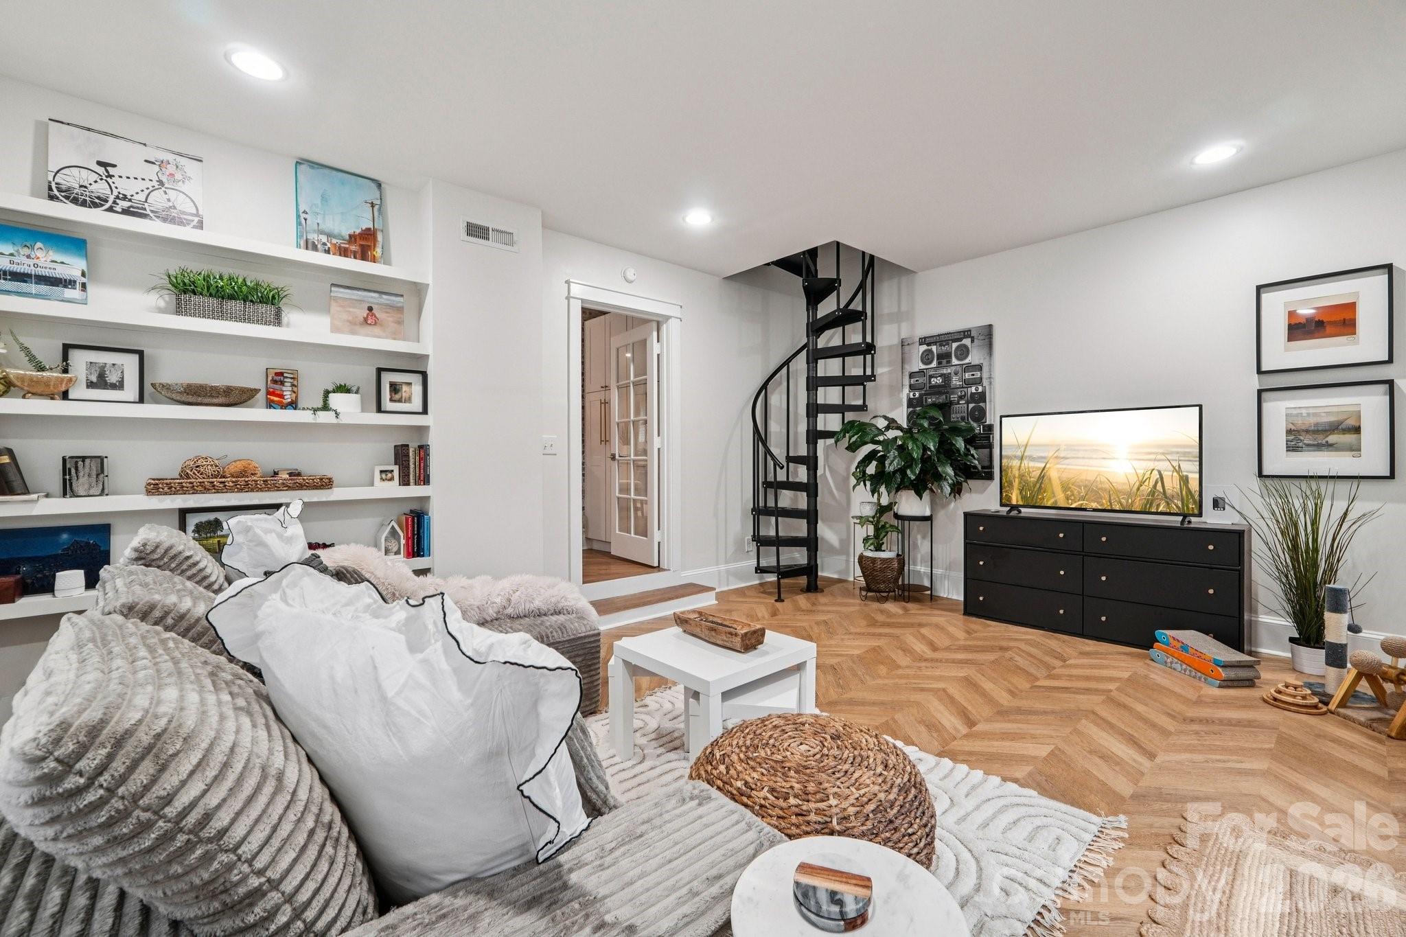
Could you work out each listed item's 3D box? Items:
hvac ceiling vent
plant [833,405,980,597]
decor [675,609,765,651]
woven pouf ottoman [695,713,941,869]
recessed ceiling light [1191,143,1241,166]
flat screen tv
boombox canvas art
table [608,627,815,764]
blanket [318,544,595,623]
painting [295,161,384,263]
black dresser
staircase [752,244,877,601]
[{"bbox_3d":[-1.261,-1.385,3.483,0.345,0.145,0.020,-1,1,-42],"label":"hvac ceiling vent"},{"bbox_3d":[1.626,0.269,4.713,0.780,1.600,0.980,0,1,-42],"label":"plant"},{"bbox_3d":[0.058,0.622,2.290,0.110,0.080,0.410,-1,1,-42],"label":"decor"},{"bbox_3d":[0.291,0.951,1.643,0.675,0.370,0.675,-1,1,-42],"label":"woven pouf ottoman"},{"bbox_3d":[2.695,-1.662,3.080,0.195,0.020,0.195,-1,1,-42],"label":"recessed ceiling light"},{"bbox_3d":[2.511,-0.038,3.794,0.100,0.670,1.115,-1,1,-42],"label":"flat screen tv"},{"bbox_3d":[2.001,-0.516,4.832,0.036,1.215,0.760,-1,1,-42],"label":"boombox canvas art"},{"bbox_3d":[0.043,0.903,2.286,0.558,0.448,0.570,-1,1,-42],"label":"table"},{"bbox_3d":[-1.175,0.550,2.809,1.020,0.360,0.760,-1,1,-42],"label":"blanket"},{"bbox_3d":[-1.942,-1.337,3.152,0.395,0.500,0.030,-1,-3,-42],"label":"painting"},{"bbox_3d":[2.601,0.711,3.918,0.380,0.764,1.543,-1,1,-42],"label":"black dresser"},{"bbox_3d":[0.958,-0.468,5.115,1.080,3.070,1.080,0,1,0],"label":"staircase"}]

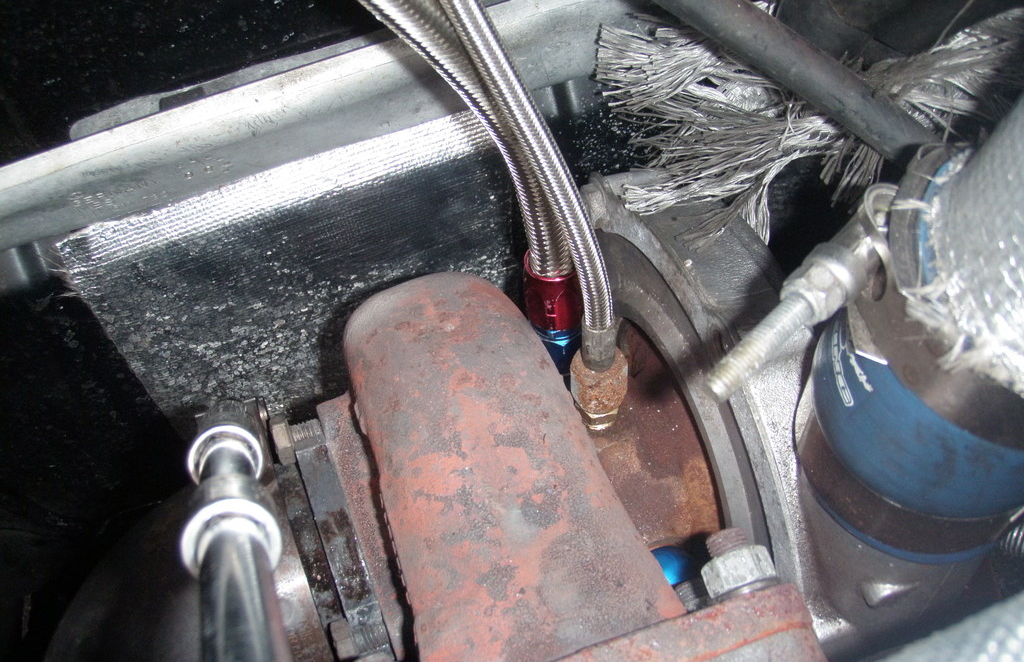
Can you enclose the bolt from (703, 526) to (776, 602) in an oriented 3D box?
[{"bbox_3d":[0.056,0.058,0.281,0.018,0.018,0.016,-21,75,6],"label":"bolt"}]

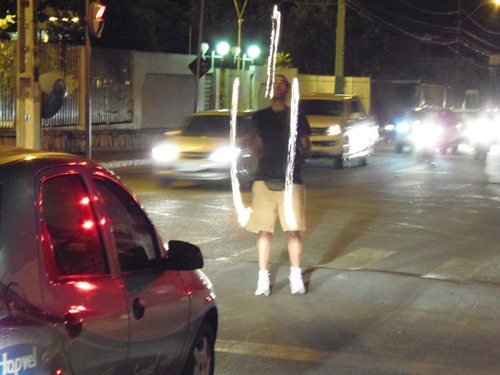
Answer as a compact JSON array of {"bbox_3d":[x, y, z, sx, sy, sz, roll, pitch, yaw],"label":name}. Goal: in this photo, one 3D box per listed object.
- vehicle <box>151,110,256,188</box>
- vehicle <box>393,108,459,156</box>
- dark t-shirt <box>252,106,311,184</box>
[{"bbox_3d":[-0.410,-0.760,28.200,1.700,1.450,4.150,1,3,16],"label":"vehicle"},{"bbox_3d":[6.370,-2.020,50.500,1.740,1.520,4.100,1,3,15],"label":"vehicle"},{"bbox_3d":[0.264,-0.347,11.800,0.480,0.645,0.280,0,3,6],"label":"dark t-shirt"}]

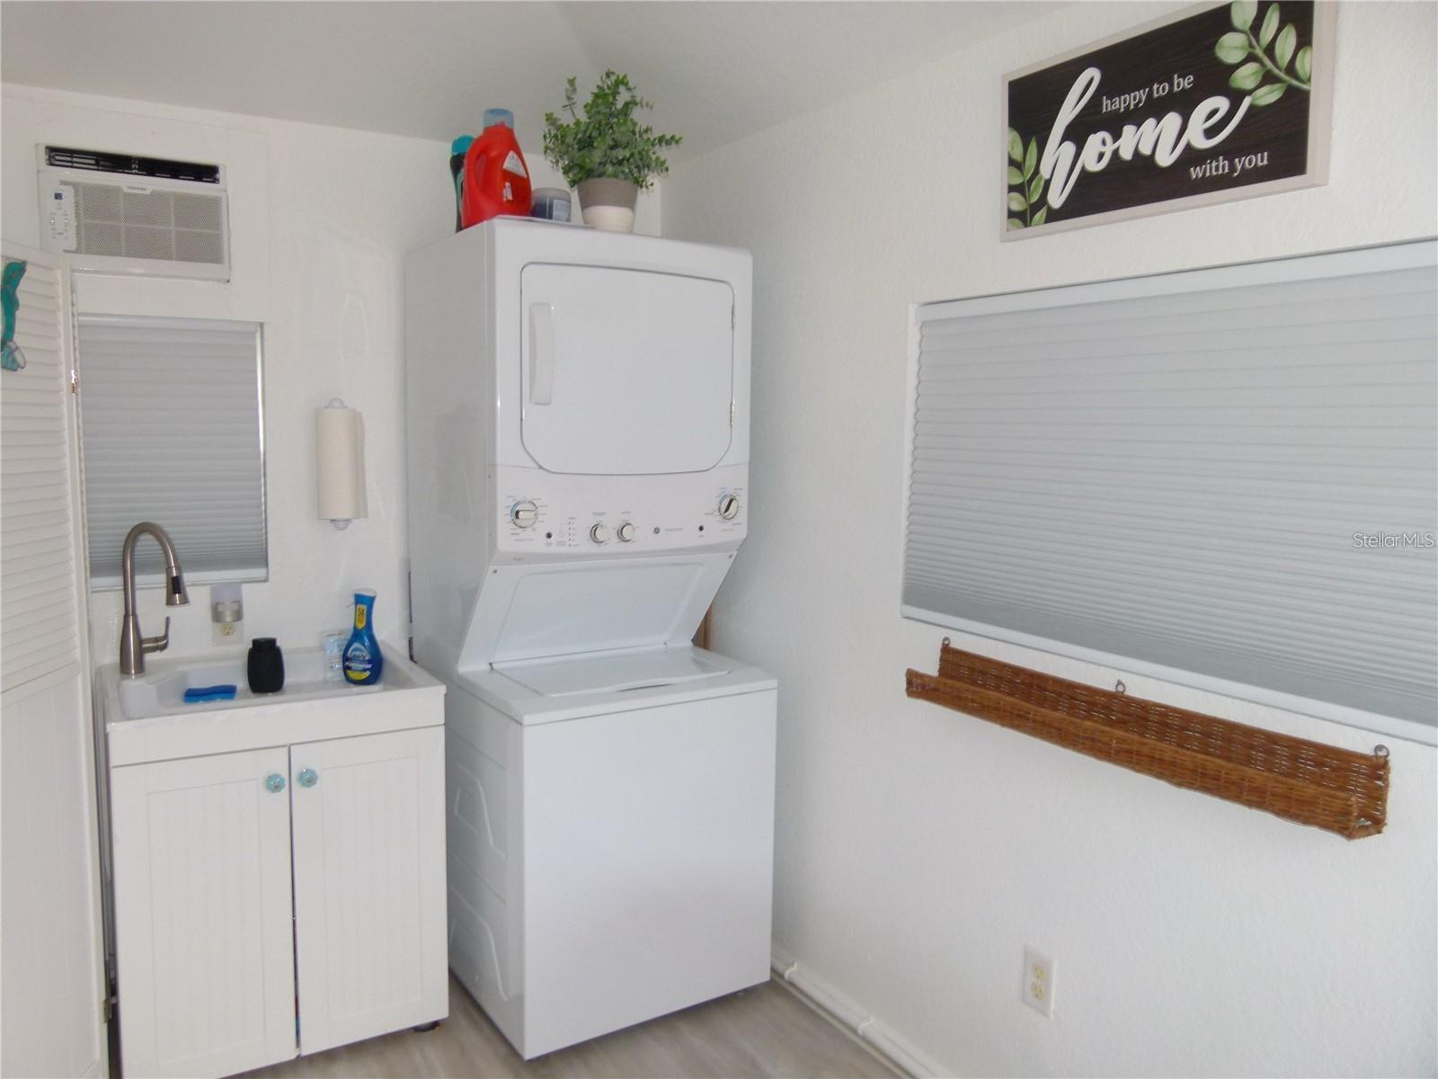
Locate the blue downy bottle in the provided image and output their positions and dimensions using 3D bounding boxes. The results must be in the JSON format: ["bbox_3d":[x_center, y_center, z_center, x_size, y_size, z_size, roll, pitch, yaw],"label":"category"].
[{"bbox_3d":[-0.860,0.232,2.504,0.090,0.226,0.060,-1,6,-19],"label":"blue downy bottle"}]

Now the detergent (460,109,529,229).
[{"bbox_3d":[-0.528,-0.870,2.460,0.160,0.288,0.105,-3,7,-33],"label":"detergent"}]

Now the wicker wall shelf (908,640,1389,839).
[{"bbox_3d":[0.690,0.319,1.858,0.100,0.125,0.905,-3,7,-33],"label":"wicker wall shelf"}]

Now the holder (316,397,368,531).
[{"bbox_3d":[-0.987,-0.196,2.716,0.120,0.335,0.130,-2,7,-30],"label":"holder"}]

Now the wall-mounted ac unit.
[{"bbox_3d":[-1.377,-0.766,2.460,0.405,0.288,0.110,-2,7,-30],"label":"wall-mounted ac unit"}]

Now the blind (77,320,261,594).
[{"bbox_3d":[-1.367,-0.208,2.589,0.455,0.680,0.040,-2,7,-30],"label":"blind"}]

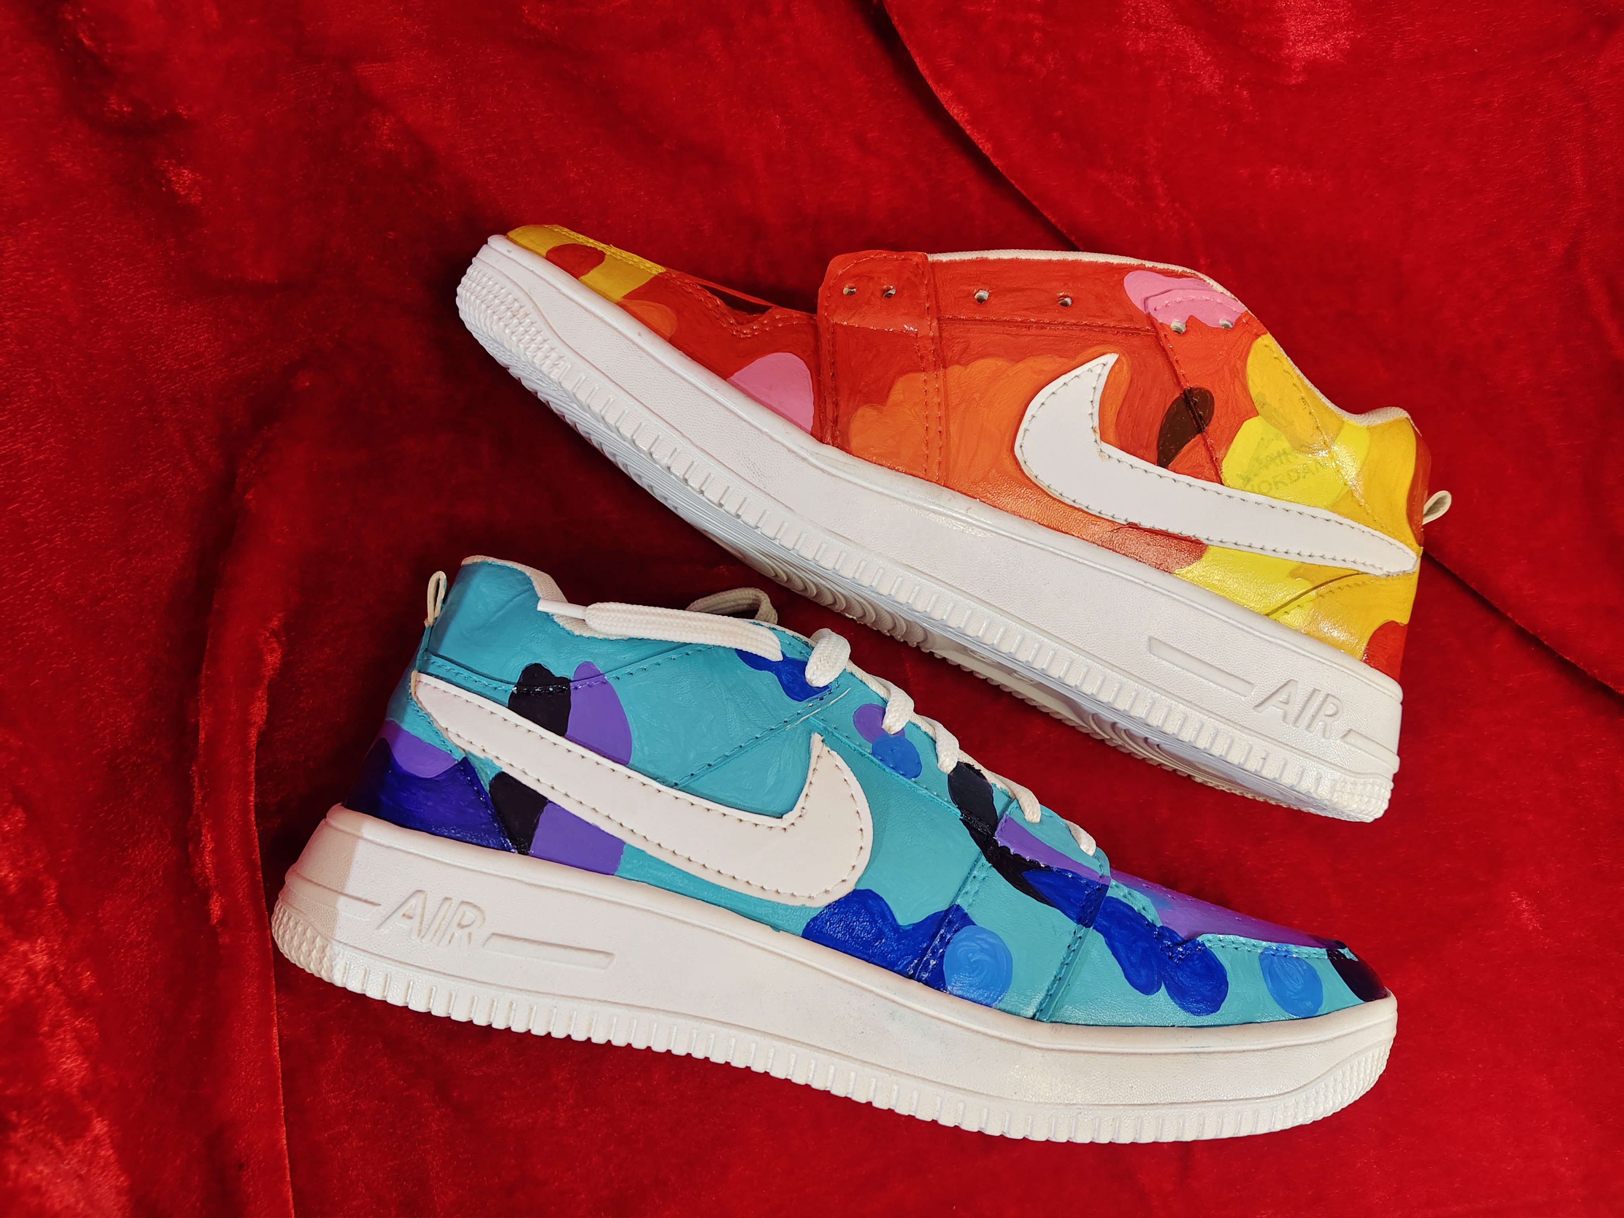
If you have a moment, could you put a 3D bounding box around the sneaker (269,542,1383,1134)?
[{"bbox_3d":[0.021,0.056,0.290,0.288,0.105,0.102,12,92,-6],"label":"sneaker"}]

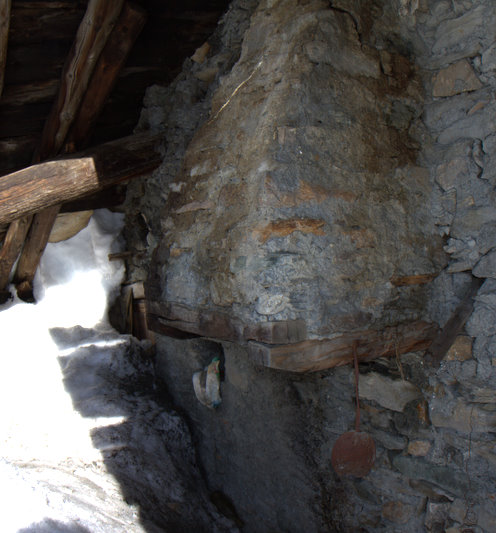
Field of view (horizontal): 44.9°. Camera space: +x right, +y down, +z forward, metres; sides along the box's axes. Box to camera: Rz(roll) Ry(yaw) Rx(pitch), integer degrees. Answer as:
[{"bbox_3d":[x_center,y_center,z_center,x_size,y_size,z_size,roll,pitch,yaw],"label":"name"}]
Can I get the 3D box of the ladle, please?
[{"bbox_3d":[0.426,0.576,2.400,0.178,0.540,0.040,0,1,-6],"label":"ladle"}]

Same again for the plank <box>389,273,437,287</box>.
[{"bbox_3d":[0.799,0.065,2.880,0.070,0.045,0.380,1,1,40],"label":"plank"}]

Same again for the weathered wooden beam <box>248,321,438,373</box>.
[{"bbox_3d":[0.491,0.310,2.570,0.100,0.120,1.400,1,1,40],"label":"weathered wooden beam"}]

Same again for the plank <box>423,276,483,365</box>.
[{"bbox_3d":[1.032,0.277,2.960,0.085,0.480,0.085,33,12,35],"label":"plank"}]

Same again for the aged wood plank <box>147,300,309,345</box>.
[{"bbox_3d":[-0.115,0.220,2.280,0.660,0.085,0.180,1,1,40],"label":"aged wood plank"}]

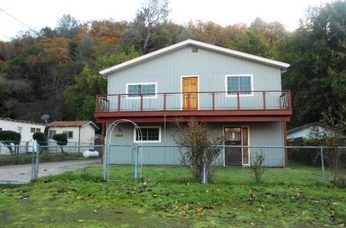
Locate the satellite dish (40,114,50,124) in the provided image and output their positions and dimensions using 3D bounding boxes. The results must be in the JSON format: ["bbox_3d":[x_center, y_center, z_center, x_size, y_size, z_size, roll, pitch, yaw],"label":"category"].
[{"bbox_3d":[-11.896,0.512,27.067,0.750,0.900,0.900,-2,-6,18],"label":"satellite dish"}]

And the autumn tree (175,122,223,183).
[{"bbox_3d":[0.907,1.324,10.322,1.720,2.200,1.600,-1,-5,9],"label":"autumn tree"}]

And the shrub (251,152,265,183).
[{"bbox_3d":[2.963,1.873,10.171,0.520,1.090,0.500,-1,-5,9],"label":"shrub"}]

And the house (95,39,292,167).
[{"bbox_3d":[1.673,-0.254,20.332,10.600,7.050,10.800,-1,-5,9],"label":"house"}]

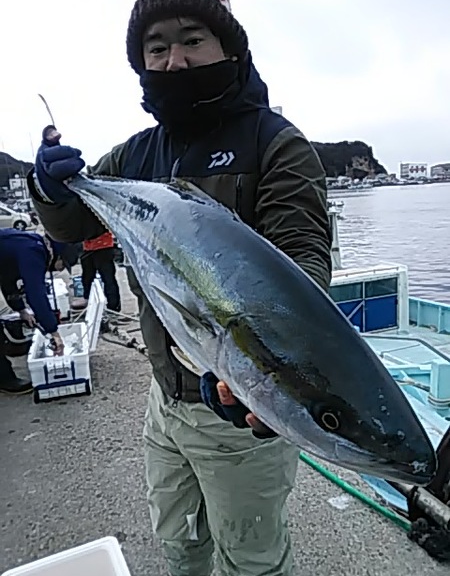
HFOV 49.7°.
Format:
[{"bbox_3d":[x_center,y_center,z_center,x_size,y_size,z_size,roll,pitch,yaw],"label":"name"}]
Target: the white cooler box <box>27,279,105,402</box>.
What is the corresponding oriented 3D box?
[{"bbox_3d":[-1.181,0.371,3.664,0.475,0.610,0.900,-6,11,-15],"label":"white cooler box"}]

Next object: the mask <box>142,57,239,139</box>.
[{"bbox_3d":[-0.066,-0.365,0.930,0.175,0.145,0.150,-8,14,8],"label":"mask"}]

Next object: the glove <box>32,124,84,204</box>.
[{"bbox_3d":[-0.293,-0.221,0.860,0.090,0.130,0.095,-5,11,-8],"label":"glove"}]

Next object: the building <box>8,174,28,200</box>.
[{"bbox_3d":[-55.316,-26.922,130.000,5.200,7.000,5.500,-7,12,-19],"label":"building"}]

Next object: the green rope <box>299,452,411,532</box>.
[{"bbox_3d":[0.534,0.867,2.114,0.030,0.030,0.660,-10,13,-29],"label":"green rope"}]

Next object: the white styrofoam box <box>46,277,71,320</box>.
[{"bbox_3d":[-2.050,0.148,5.806,0.360,0.330,0.800,-6,11,-15],"label":"white styrofoam box"}]

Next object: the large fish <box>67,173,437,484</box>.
[{"bbox_3d":[-0.030,-0.030,0.740,0.800,0.220,0.140,38,21,22],"label":"large fish"}]

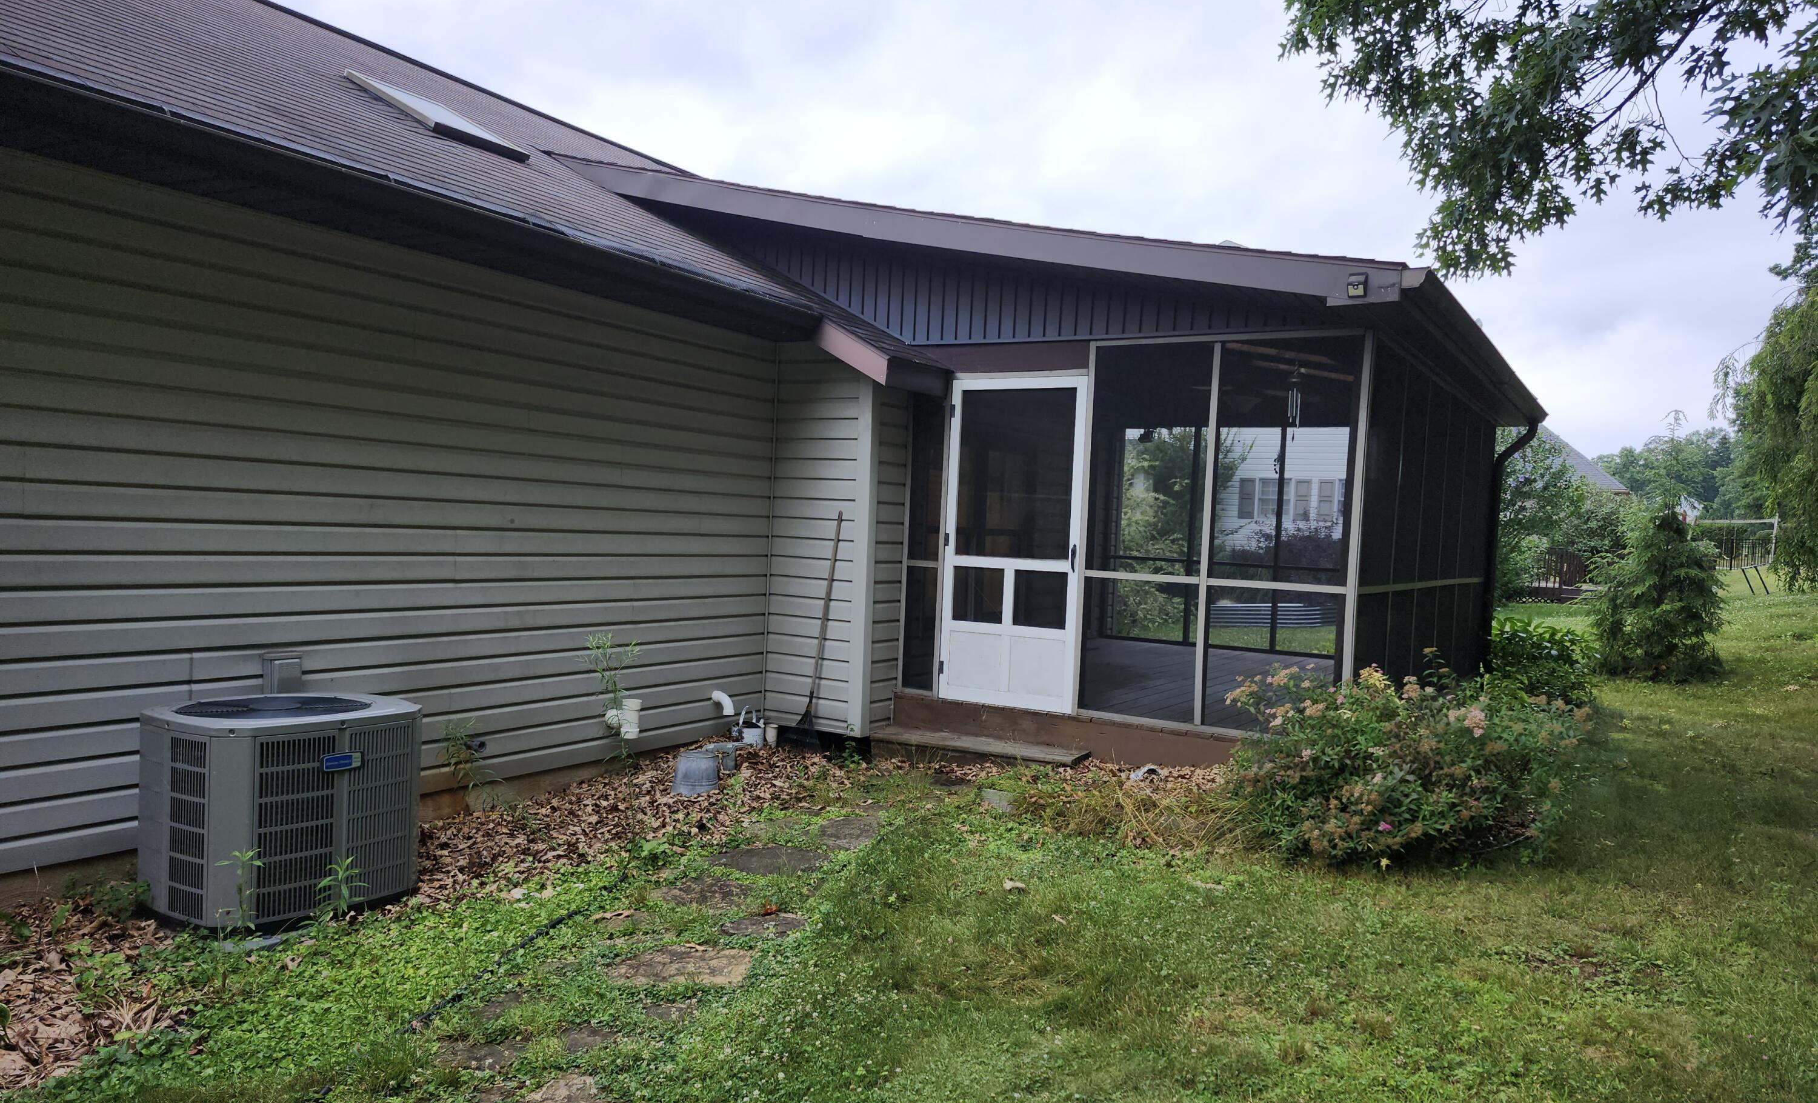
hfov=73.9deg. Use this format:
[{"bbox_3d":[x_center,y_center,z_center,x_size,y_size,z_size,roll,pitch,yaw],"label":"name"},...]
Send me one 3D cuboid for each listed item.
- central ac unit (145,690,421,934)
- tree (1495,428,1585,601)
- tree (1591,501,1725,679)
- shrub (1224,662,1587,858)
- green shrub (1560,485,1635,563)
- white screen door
[{"bbox_3d":[-2.286,0.901,4.429,0.692,0.659,0.778,3,1,34],"label":"central ac unit"},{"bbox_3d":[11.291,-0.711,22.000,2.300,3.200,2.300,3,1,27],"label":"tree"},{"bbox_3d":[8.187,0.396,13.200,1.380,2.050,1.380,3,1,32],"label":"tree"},{"bbox_3d":[2.527,1.038,6.150,1.650,0.860,1.300,3,1,0],"label":"shrub"},{"bbox_3d":[15.065,-0.358,26.500,1.700,2.200,1.700,3,1,30],"label":"green shrub"},{"bbox_3d":[0.638,-0.053,7.462,0.920,2.030,0.050,3,1,31],"label":"white screen door"}]

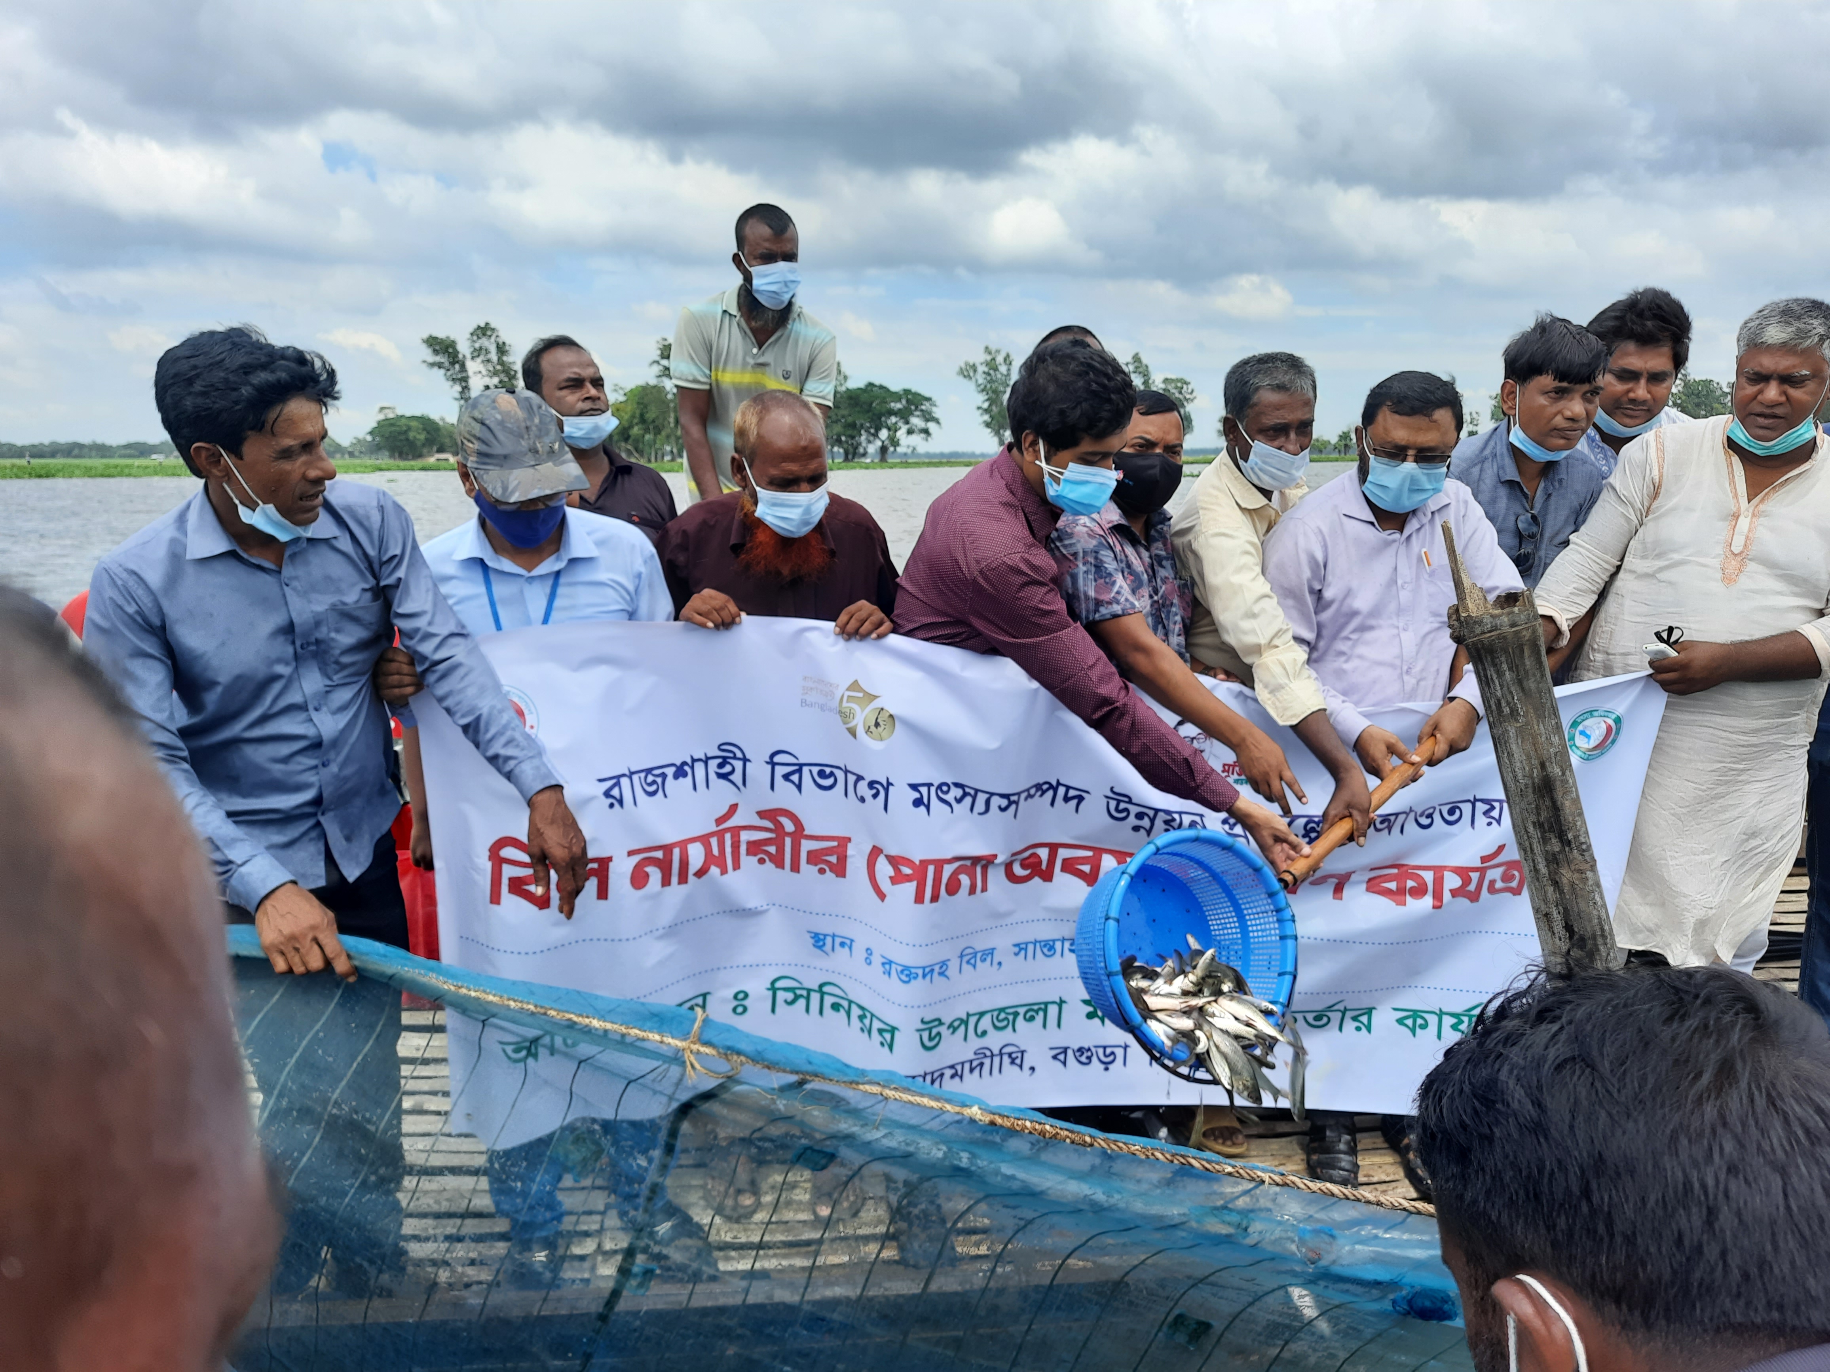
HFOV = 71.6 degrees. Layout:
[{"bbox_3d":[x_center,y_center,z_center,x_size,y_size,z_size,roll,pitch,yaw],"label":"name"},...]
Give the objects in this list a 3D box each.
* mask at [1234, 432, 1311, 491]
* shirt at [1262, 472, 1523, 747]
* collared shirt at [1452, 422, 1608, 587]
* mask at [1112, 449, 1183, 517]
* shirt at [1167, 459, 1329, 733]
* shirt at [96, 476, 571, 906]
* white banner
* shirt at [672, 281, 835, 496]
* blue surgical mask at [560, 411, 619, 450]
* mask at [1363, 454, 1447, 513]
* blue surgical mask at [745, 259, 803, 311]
[{"bbox_3d":[0.622,-0.397,2.204,0.135,0.110,0.080,-5,24,-26],"label":"mask"},{"bbox_3d":[0.834,-0.061,2.227,0.460,0.600,0.400,3,11,16],"label":"shirt"},{"bbox_3d":[1.155,-0.169,2.369,0.410,0.620,0.280,2,11,10],"label":"collared shirt"},{"bbox_3d":[0.404,-0.354,2.220,0.140,0.120,0.085,-2,22,-10],"label":"mask"},{"bbox_3d":[0.638,-0.136,2.355,0.400,0.600,0.380,-4,11,-22],"label":"shirt"},{"bbox_3d":[-0.833,0.006,1.761,0.510,0.590,0.500,-7,13,-32],"label":"shirt"},{"bbox_3d":[0.197,0.317,2.040,1.920,0.820,0.130,0,10,0],"label":"white banner"},{"bbox_3d":[-0.377,-0.612,2.999,0.400,0.640,0.280,-2,11,-12],"label":"shirt"},{"bbox_3d":[-0.649,-0.507,2.520,0.090,0.080,0.130,9,13,39],"label":"blue surgical mask"},{"bbox_3d":[0.792,-0.331,2.054,0.140,0.105,0.075,3,25,16],"label":"mask"},{"bbox_3d":[-0.313,-0.891,2.820,0.130,0.110,0.080,-7,28,-35],"label":"blue surgical mask"}]

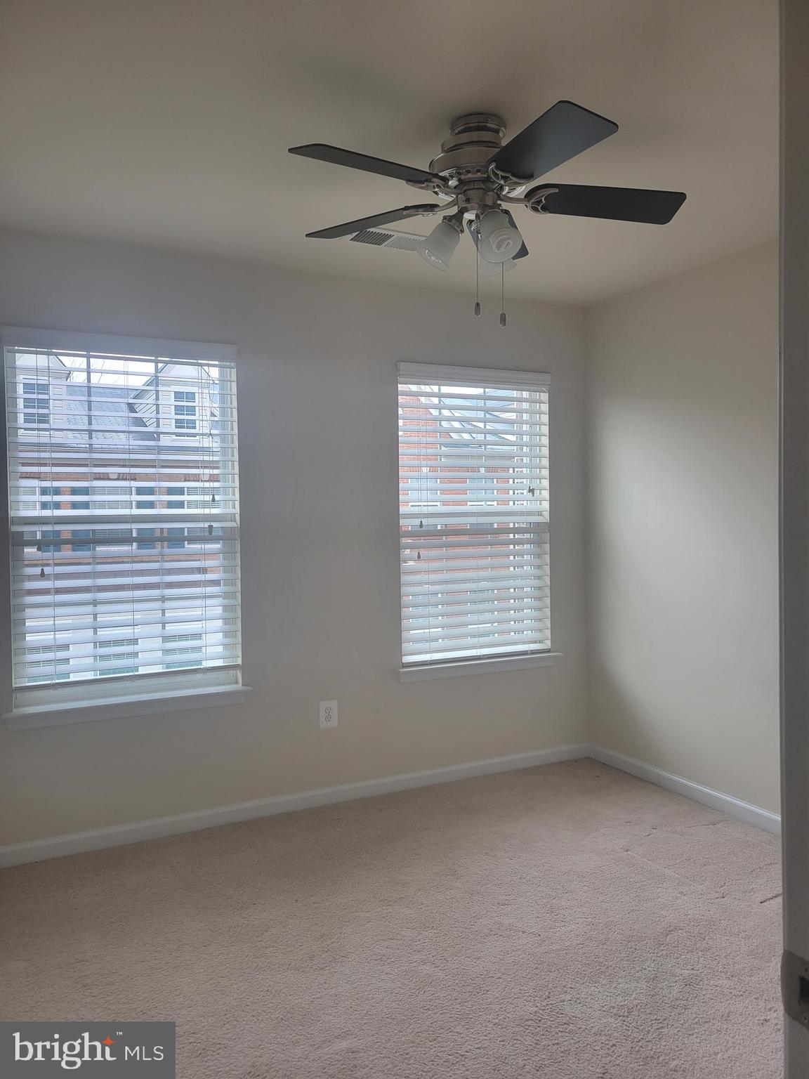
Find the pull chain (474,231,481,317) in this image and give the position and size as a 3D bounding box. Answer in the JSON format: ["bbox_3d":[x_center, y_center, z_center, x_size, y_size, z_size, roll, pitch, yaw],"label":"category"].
[{"bbox_3d":[0.200,-0.729,2.212,0.016,0.240,0.016,-2,2,-27],"label":"pull chain"}]

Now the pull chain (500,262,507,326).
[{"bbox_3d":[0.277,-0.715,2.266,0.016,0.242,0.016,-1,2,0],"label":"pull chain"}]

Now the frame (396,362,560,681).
[{"bbox_3d":[0.368,-0.130,4.088,0.890,1.450,0.070,-2,2,-27],"label":"frame"}]

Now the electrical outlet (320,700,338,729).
[{"bbox_3d":[-0.345,0.806,3.733,0.083,0.123,0.010,-2,2,-27],"label":"electrical outlet"}]

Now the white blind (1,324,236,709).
[{"bbox_3d":[-1.126,-0.131,3.324,0.900,1.395,0.070,-2,2,-27],"label":"white blind"}]

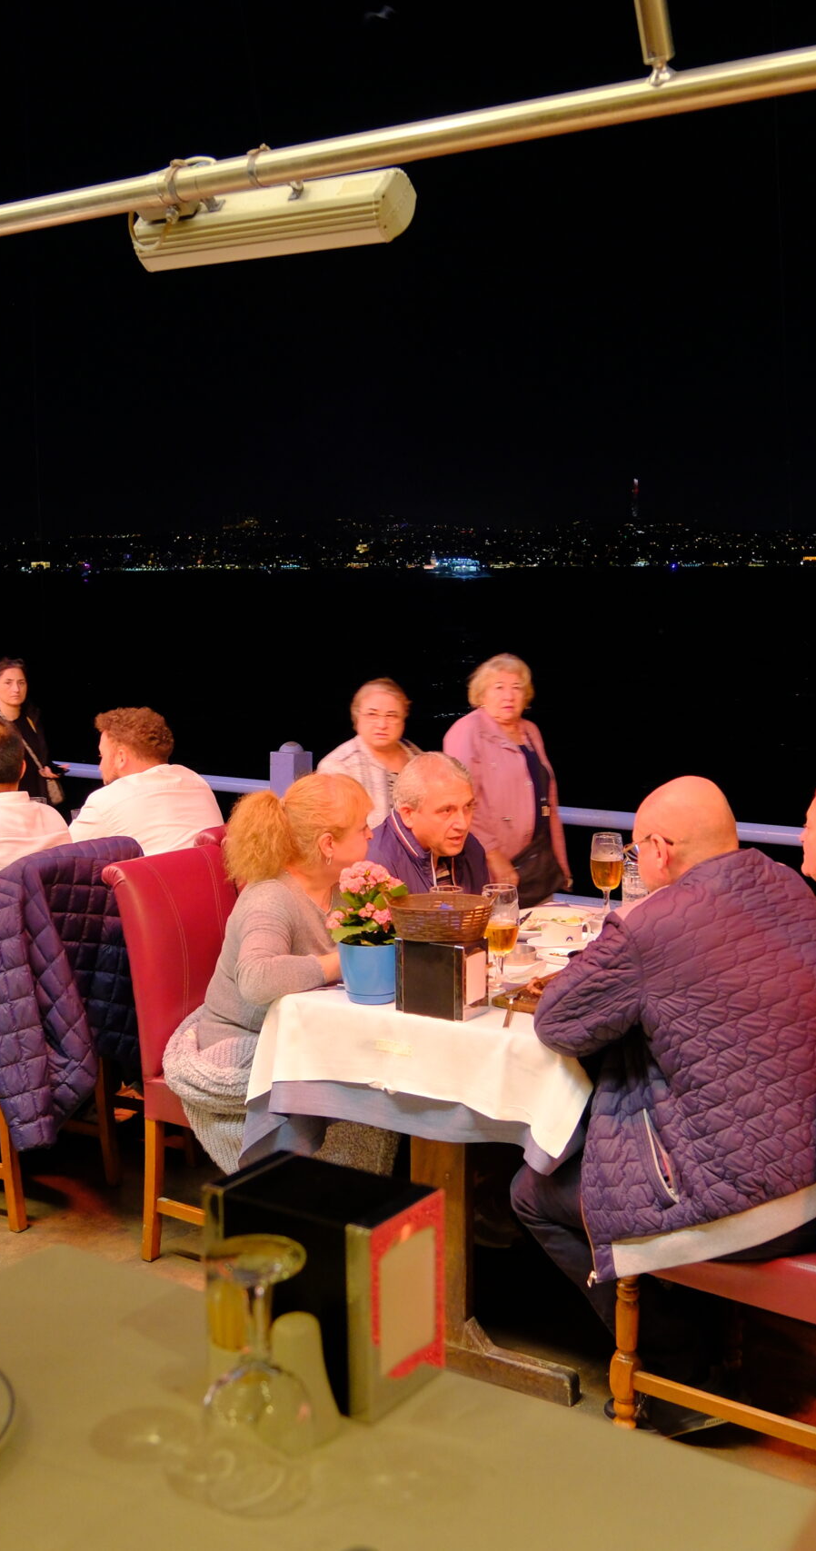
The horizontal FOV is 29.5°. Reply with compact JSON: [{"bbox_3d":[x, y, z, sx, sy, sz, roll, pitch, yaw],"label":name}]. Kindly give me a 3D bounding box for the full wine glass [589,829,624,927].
[{"bbox_3d":[0.502,0.269,3.918,0.078,0.220,0.078,0,8,0],"label":"full wine glass"}]

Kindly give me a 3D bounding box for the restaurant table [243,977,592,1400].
[{"bbox_3d":[0.309,0.811,3.648,0.700,0.780,1.190,4,9,30],"label":"restaurant table"}]

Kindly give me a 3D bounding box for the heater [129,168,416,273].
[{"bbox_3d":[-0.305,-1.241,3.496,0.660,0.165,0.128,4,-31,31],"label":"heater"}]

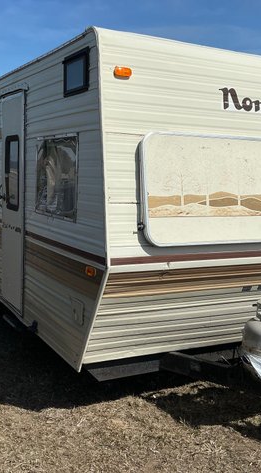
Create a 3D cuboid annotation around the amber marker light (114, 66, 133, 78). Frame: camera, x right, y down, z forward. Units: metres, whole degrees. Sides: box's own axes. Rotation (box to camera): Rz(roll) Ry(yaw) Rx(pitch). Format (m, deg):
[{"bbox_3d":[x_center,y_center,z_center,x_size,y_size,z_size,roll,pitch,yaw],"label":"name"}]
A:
[{"bbox_3d":[-0.031,-0.898,2.779,0.105,0.050,0.035,-2,-1,-29],"label":"amber marker light"}]

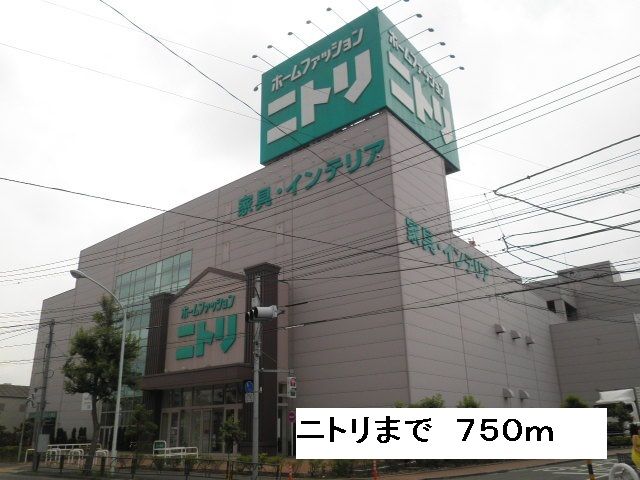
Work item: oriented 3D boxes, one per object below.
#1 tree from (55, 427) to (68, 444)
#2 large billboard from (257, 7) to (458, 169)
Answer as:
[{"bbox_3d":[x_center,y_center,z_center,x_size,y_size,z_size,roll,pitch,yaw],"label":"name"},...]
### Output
[{"bbox_3d":[-23.181,17.576,43.107,1.250,1.750,1.250,-16,-25,36],"label":"tree"},{"bbox_3d":[3.525,-10.364,42.257,12.159,9.211,11.975,-16,-25,36],"label":"large billboard"}]

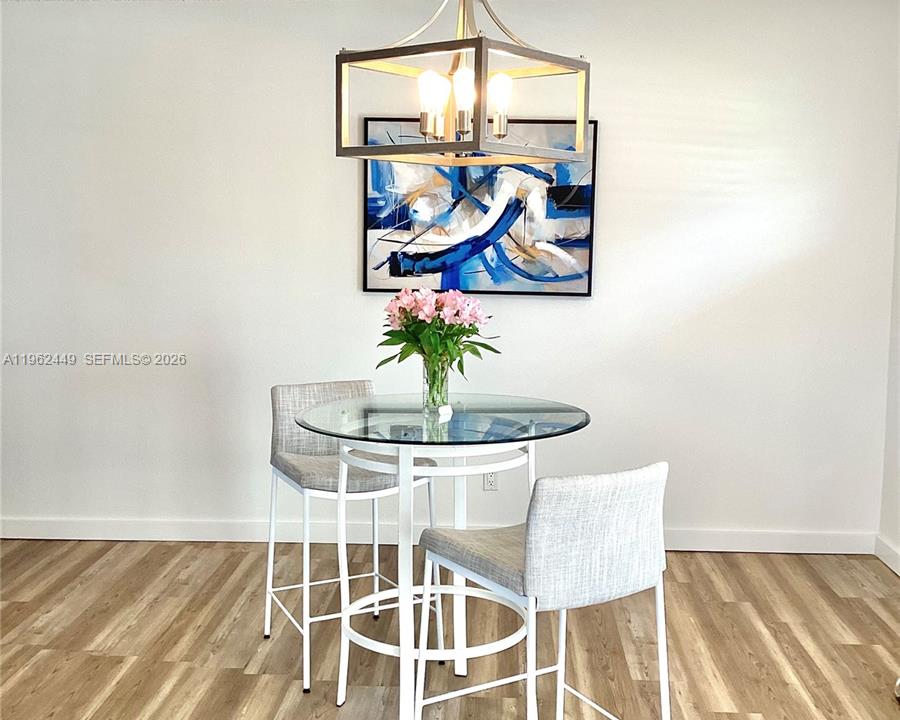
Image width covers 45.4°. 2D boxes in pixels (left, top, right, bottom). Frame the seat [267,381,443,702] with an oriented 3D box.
[{"bbox_3d":[-0.347,0.551,3.634,0.490,0.900,0.510,-3,7,-27],"label":"seat"}]

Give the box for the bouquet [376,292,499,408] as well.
[{"bbox_3d":[-0.036,-0.027,3.117,0.340,0.360,0.290,0,7,0],"label":"bouquet"}]

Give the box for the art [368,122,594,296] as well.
[{"bbox_3d":[0.127,-0.671,4.737,1.014,0.762,0.035,1,7,3],"label":"art"}]

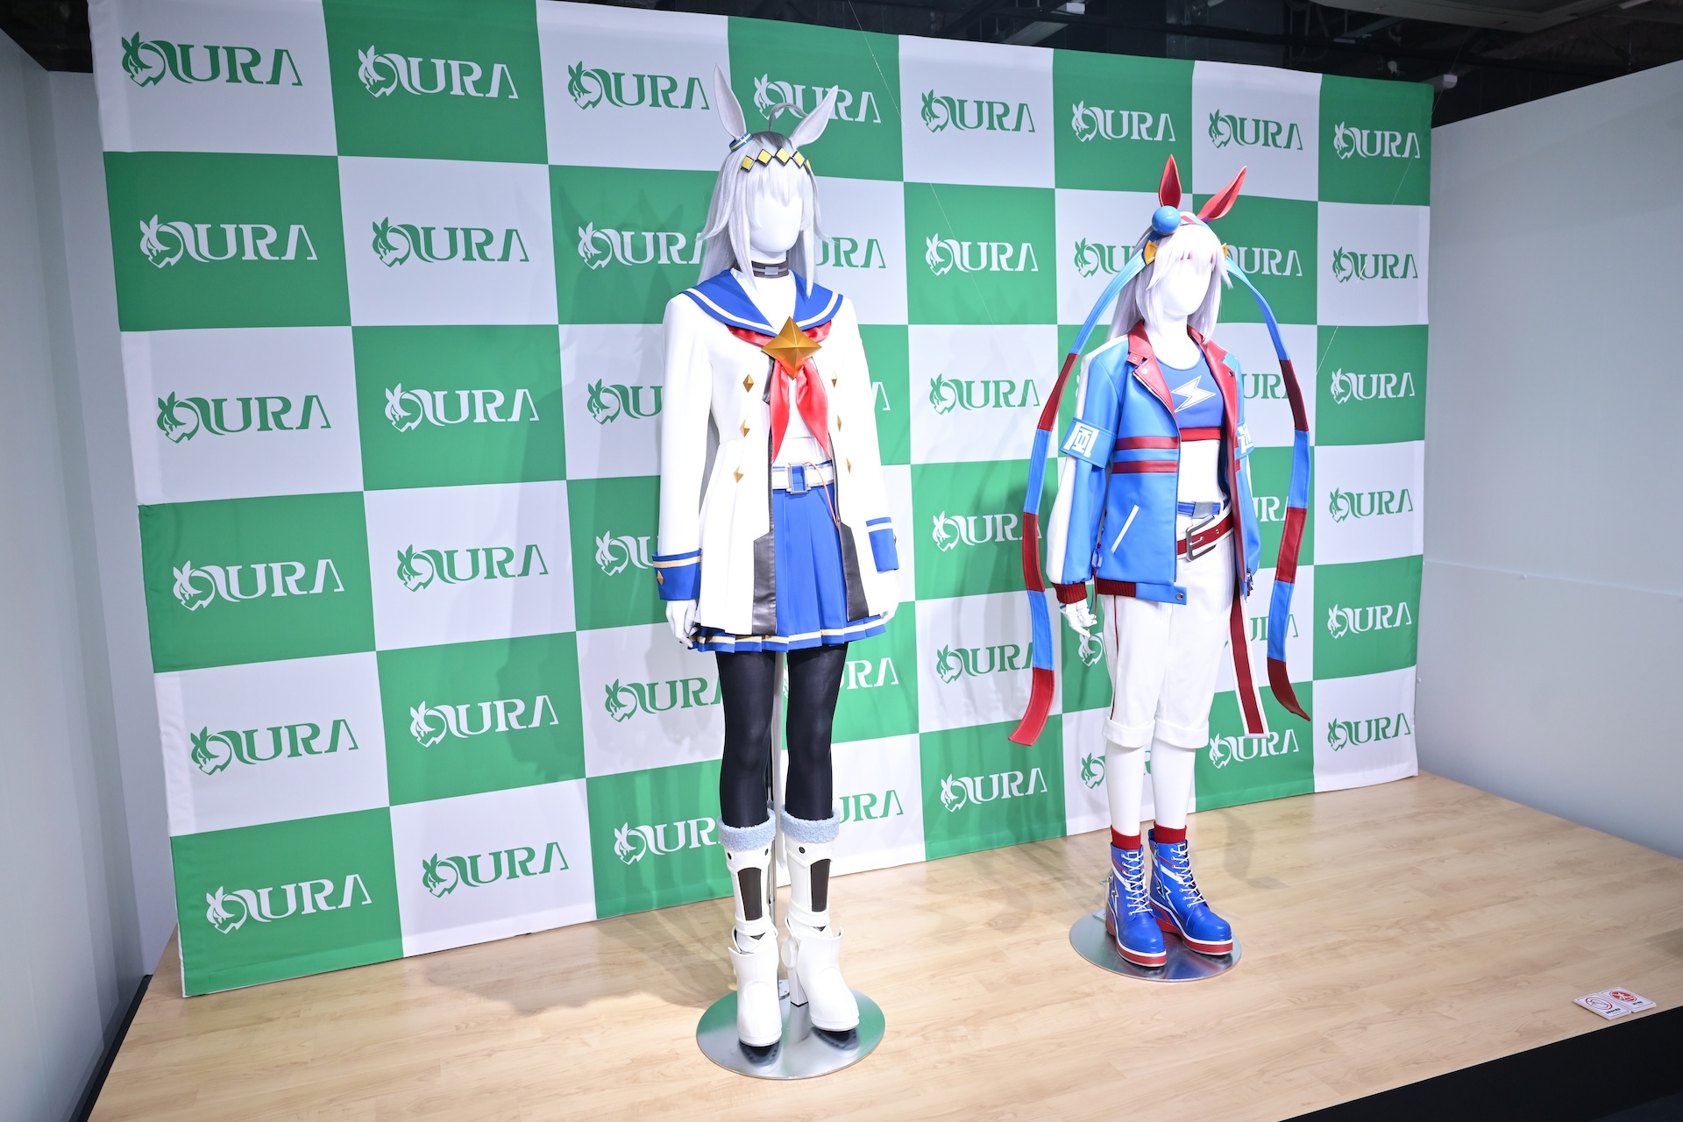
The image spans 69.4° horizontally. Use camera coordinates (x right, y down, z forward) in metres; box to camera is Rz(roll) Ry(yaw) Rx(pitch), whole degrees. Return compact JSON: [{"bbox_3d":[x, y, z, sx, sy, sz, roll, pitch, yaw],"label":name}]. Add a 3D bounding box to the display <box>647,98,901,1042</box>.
[{"bbox_3d":[-0.135,0.015,2.414,0.490,1.910,0.410,-5,7,-21],"label":"display"}]

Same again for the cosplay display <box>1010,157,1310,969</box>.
[{"bbox_3d":[0.738,0.006,2.765,0.800,1.790,0.420,-5,7,-21],"label":"cosplay display"}]

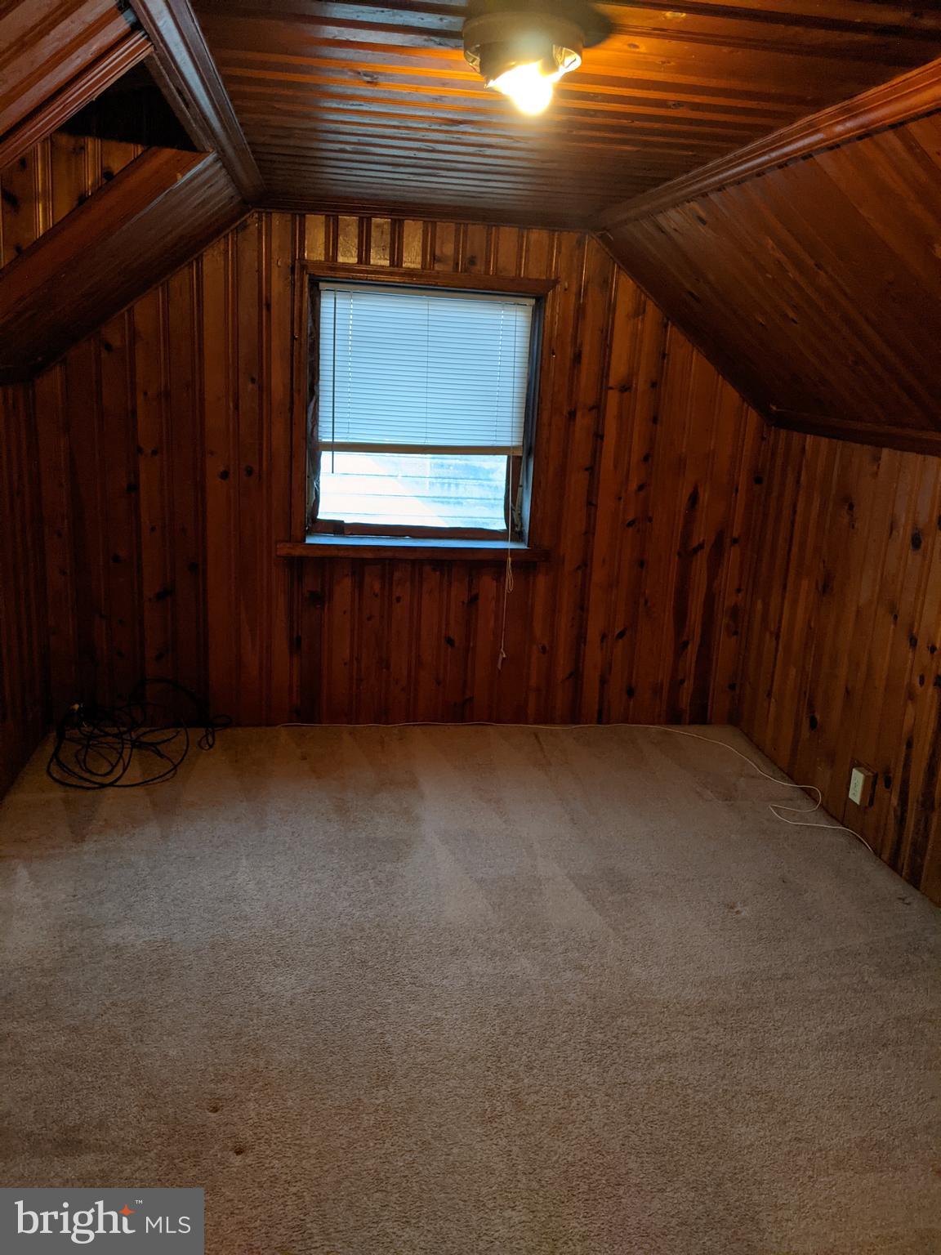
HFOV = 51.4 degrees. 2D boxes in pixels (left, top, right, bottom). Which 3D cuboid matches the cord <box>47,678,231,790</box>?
[{"bbox_3d":[-1.319,0.408,3.886,0.665,0.218,0.600,0,16,-9],"label":"cord"}]

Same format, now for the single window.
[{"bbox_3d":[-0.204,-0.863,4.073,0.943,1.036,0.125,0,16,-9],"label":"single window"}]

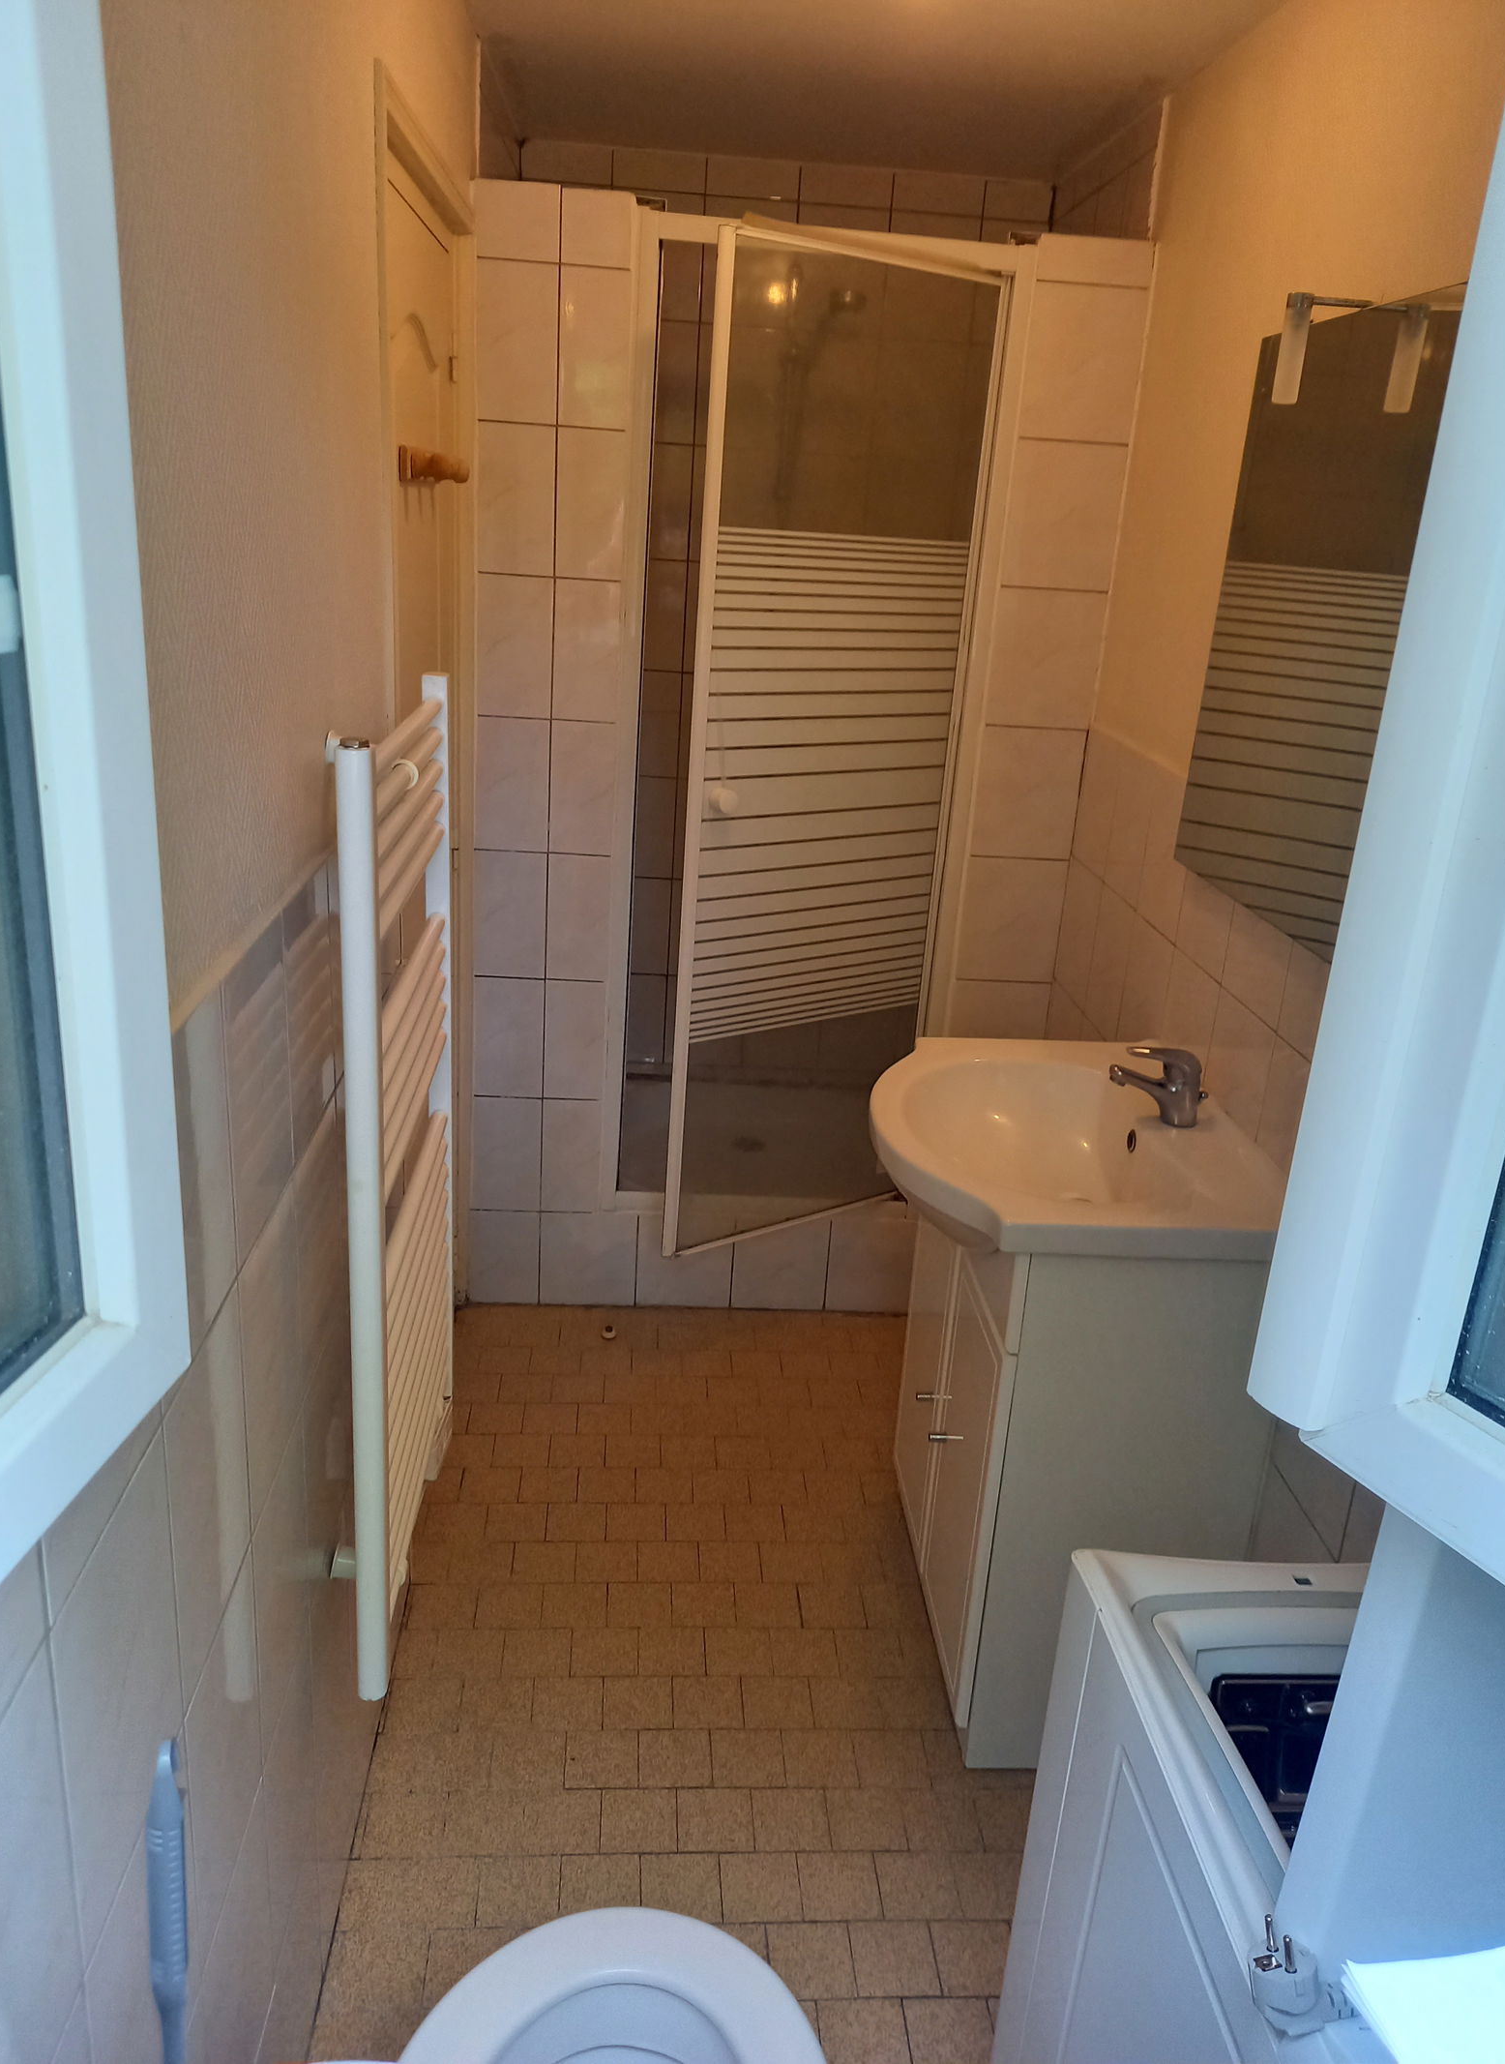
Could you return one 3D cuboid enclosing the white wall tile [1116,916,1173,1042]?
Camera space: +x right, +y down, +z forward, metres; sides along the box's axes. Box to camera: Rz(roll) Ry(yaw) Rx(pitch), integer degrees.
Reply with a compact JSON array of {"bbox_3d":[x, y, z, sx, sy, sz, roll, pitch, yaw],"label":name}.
[{"bbox_3d":[0.662,-0.051,2.499,0.010,0.250,0.201,2,20,-5],"label":"white wall tile"}]

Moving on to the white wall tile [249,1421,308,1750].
[{"bbox_3d":[-0.449,0.518,1.404,0.010,0.251,0.201,2,20,-5],"label":"white wall tile"}]

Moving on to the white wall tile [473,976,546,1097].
[{"bbox_3d":[-0.478,0.012,2.936,0.139,0.250,0.010,2,19,-5],"label":"white wall tile"}]

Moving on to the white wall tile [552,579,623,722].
[{"bbox_3d":[-0.299,-0.694,2.720,0.126,0.250,0.010,2,20,-5],"label":"white wall tile"}]

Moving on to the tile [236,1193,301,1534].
[{"bbox_3d":[-0.432,0.281,1.320,0.010,0.251,0.201,2,20,-5],"label":"tile"}]

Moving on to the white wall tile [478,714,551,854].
[{"bbox_3d":[-0.444,-0.459,2.771,0.136,0.250,0.010,2,19,-5],"label":"white wall tile"}]

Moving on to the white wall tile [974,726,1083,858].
[{"bbox_3d":[0.534,-0.457,2.864,0.203,0.250,0.010,2,20,-5],"label":"white wall tile"}]

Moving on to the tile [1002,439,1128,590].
[{"bbox_3d":[0.561,-0.927,2.680,0.198,0.251,0.010,2,19,-5],"label":"tile"}]

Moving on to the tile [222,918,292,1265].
[{"bbox_3d":[-0.409,0.045,1.226,0.010,0.242,0.200,2,19,-5],"label":"tile"}]

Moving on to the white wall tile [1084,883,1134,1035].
[{"bbox_3d":[0.649,-0.120,2.690,0.010,0.250,0.201,2,20,-5],"label":"white wall tile"}]

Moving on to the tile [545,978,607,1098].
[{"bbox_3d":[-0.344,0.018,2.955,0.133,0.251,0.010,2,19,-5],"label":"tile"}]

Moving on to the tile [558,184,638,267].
[{"bbox_3d":[-0.261,-1.340,2.494,0.116,0.114,0.010,2,19,-5],"label":"tile"}]

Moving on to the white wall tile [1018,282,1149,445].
[{"bbox_3d":[0.578,-1.163,2.597,0.194,0.251,0.010,2,19,-5],"label":"white wall tile"}]

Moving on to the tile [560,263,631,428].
[{"bbox_3d":[-0.273,-1.167,2.553,0.116,0.250,0.010,2,19,-5],"label":"tile"}]

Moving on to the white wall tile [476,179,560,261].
[{"bbox_3d":[-0.387,-1.347,2.480,0.137,0.115,0.010,2,20,-5],"label":"white wall tile"}]

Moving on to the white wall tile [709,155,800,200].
[{"bbox_3d":[0.003,-1.825,3.198,0.199,0.067,0.010,2,19,-5],"label":"white wall tile"}]

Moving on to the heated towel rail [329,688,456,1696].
[{"bbox_3d":[-0.387,0.129,1.594,0.088,0.945,0.570,2,19,-6],"label":"heated towel rail"}]

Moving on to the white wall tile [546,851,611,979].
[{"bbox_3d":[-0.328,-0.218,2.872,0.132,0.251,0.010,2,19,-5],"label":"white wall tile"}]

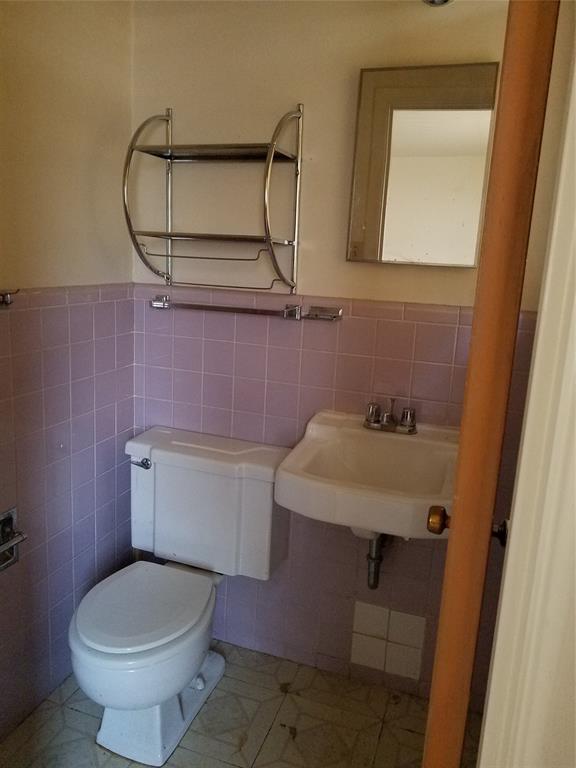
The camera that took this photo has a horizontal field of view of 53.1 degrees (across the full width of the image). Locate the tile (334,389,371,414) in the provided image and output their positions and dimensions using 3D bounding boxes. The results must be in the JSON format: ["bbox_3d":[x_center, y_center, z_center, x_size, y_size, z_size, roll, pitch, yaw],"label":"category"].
[{"bbox_3d":[0.191,0.076,1.719,0.108,0.108,0.010,7,13,18],"label":"tile"}]

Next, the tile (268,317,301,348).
[{"bbox_3d":[-0.004,-0.162,1.740,0.107,0.107,0.009,7,13,18],"label":"tile"}]

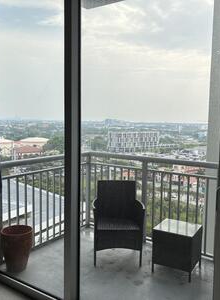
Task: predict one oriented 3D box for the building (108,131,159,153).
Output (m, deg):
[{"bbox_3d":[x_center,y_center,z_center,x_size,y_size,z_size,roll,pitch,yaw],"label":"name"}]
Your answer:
[{"bbox_3d":[23.654,-8.982,320.623,50.000,21.000,22.000,0,6,-14],"label":"building"}]

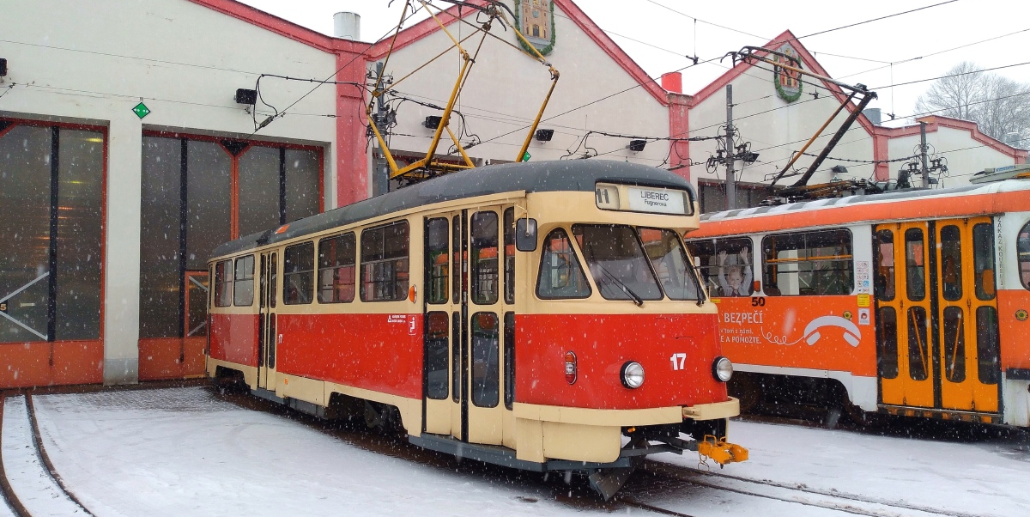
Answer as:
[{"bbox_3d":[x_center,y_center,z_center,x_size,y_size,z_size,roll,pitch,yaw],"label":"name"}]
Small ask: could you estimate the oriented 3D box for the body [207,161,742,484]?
[{"bbox_3d":[-2.433,0.722,12.220,2.500,2.870,13.800,2,-4,-34],"label":"body"}]

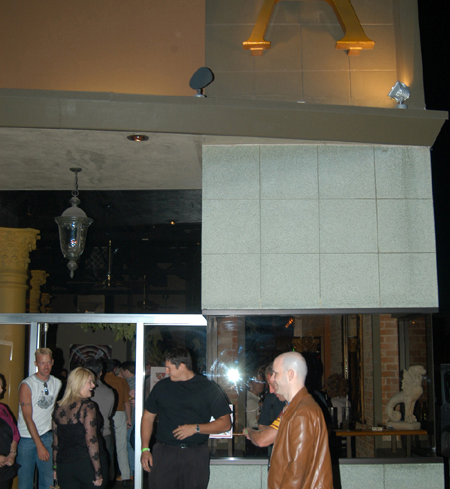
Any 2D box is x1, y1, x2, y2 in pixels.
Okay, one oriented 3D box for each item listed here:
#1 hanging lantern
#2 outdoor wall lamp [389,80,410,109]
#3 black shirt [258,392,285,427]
[{"bbox_3d":[-1.572,-0.227,7.016,0.380,1.120,0.380,0,-10,0],"label":"hanging lantern"},{"bbox_3d":[1.648,-1.400,6.388,0.200,0.260,0.200,5,-11,-25],"label":"outdoor wall lamp"},{"bbox_3d":[0.445,1.465,5.323,0.500,0.660,0.300,7,-13,-34],"label":"black shirt"}]

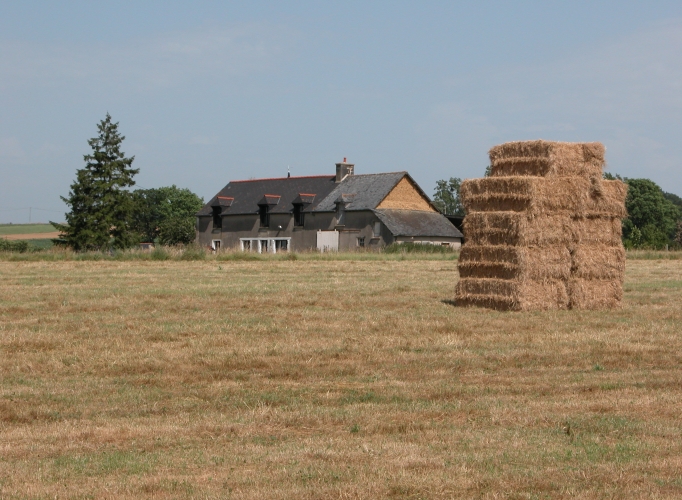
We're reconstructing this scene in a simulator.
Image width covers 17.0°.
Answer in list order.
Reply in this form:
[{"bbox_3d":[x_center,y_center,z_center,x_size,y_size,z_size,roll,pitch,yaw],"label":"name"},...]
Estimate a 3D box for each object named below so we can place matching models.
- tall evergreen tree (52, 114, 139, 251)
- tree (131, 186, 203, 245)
[{"bbox_3d":[-23.800,-6.450,222.000,8.350,13.500,8.000,0,0,0],"label":"tall evergreen tree"},{"bbox_3d":[-19.100,-3.300,250.000,8.000,7.300,7.500,0,0,0],"label":"tree"}]

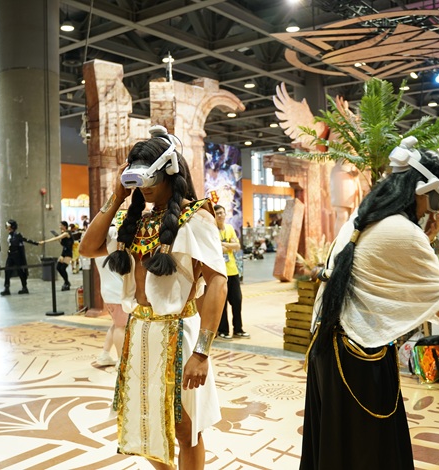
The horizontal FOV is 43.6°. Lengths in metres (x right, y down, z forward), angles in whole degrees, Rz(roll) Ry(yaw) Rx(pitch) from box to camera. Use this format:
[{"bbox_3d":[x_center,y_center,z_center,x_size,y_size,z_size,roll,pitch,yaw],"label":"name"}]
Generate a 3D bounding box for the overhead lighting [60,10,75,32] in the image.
[{"bbox_3d":[-5.443,-7.610,19.634,0.480,0.600,0.480,-1,1,0],"label":"overhead lighting"}]

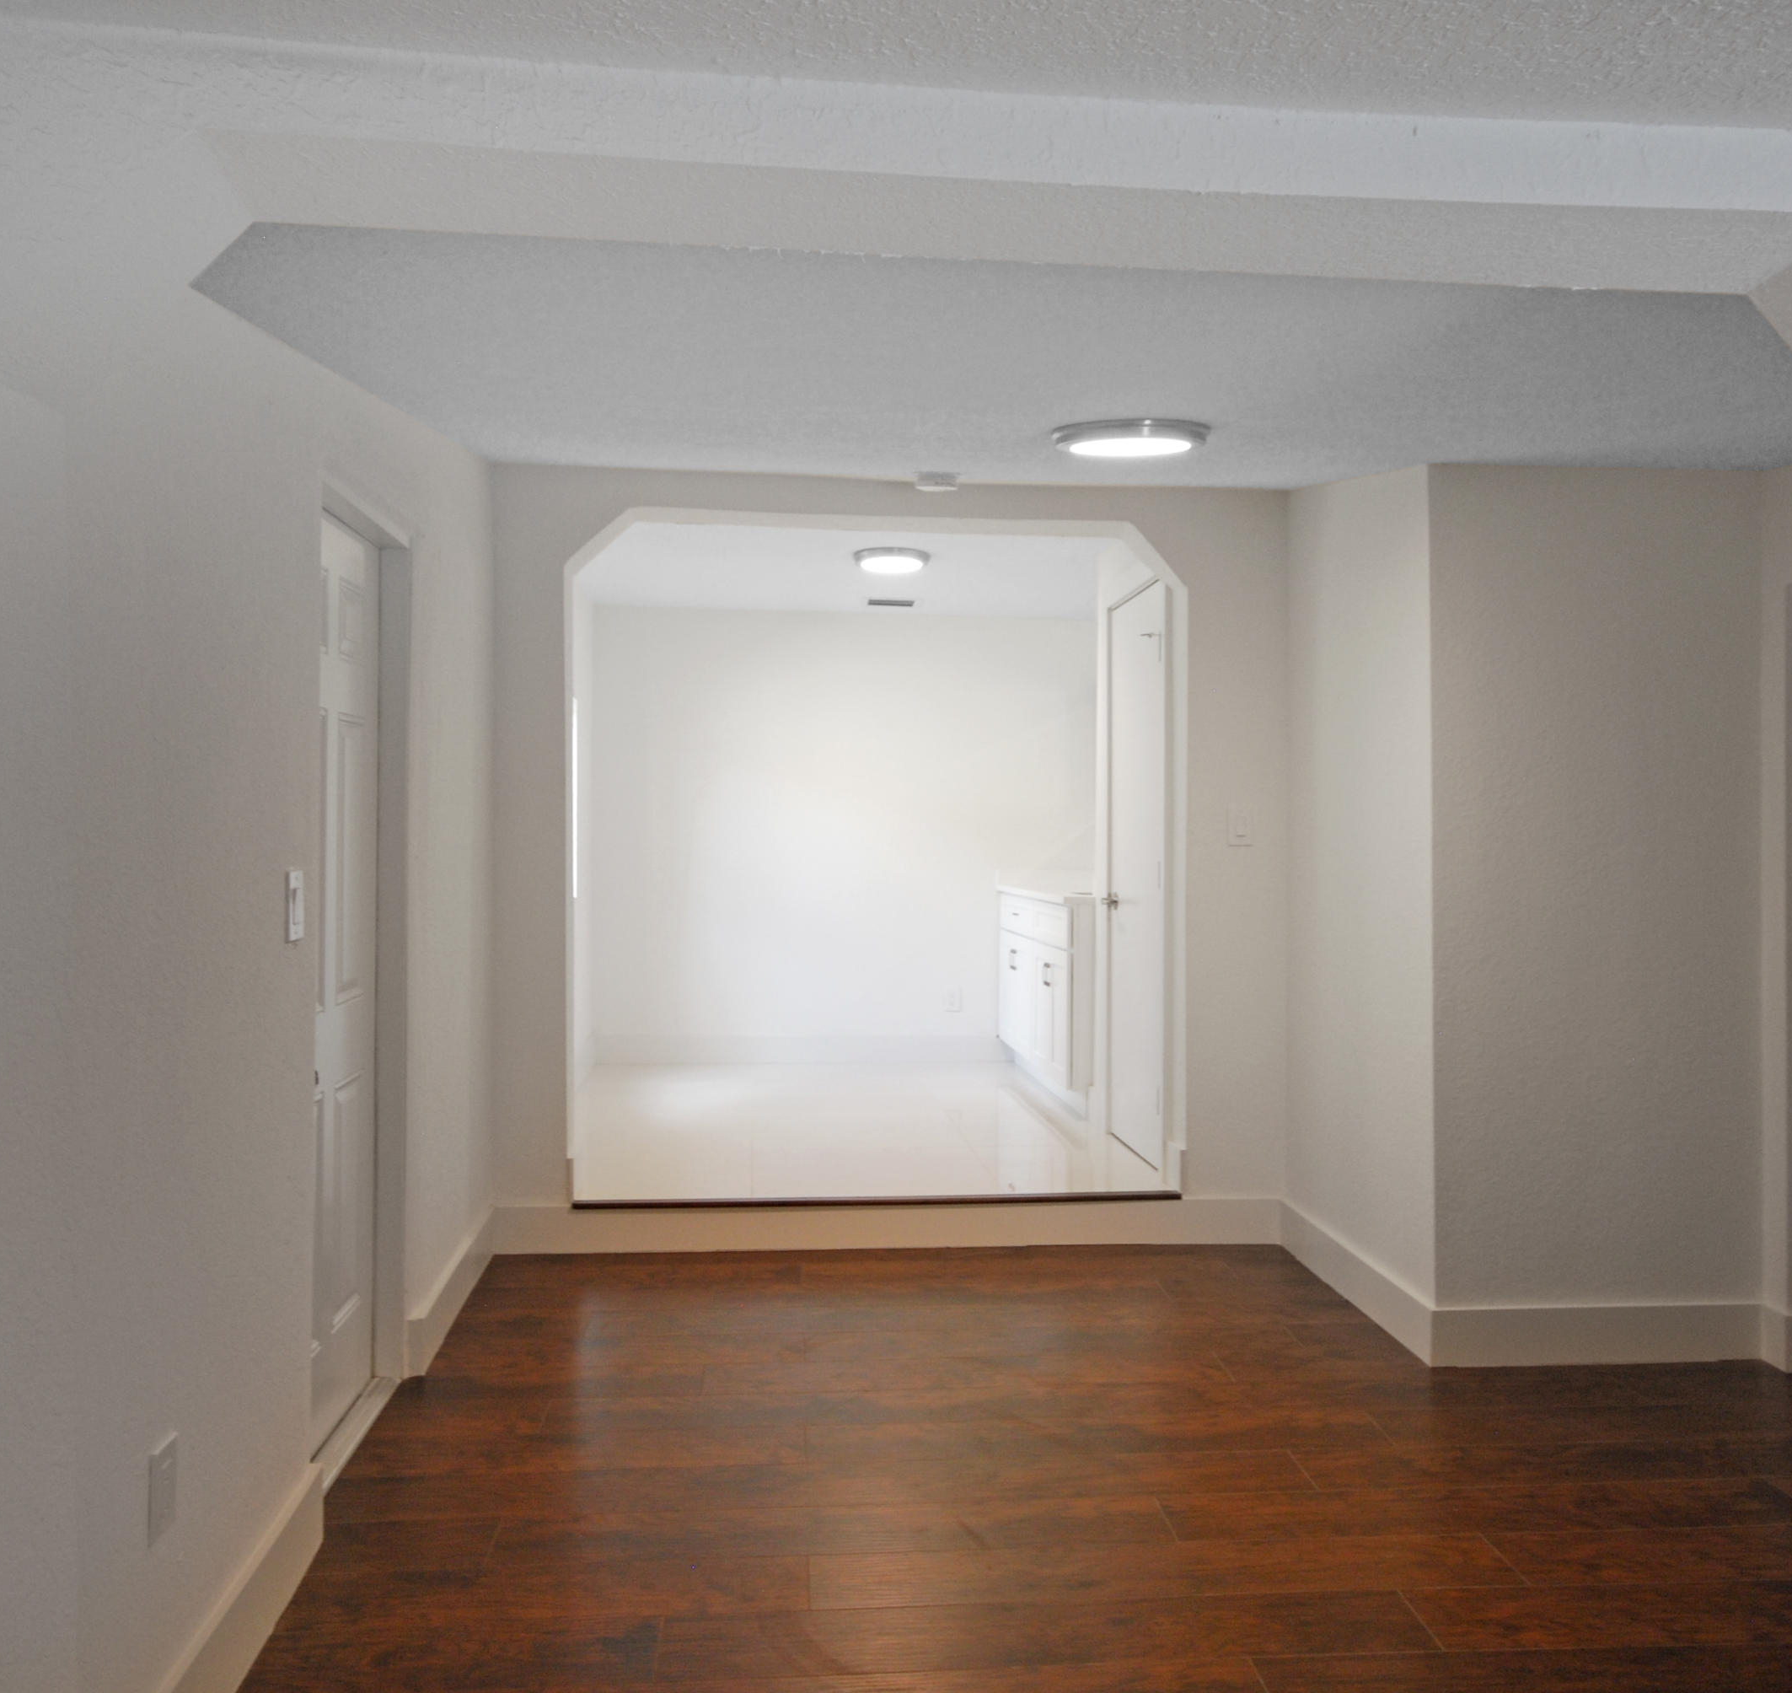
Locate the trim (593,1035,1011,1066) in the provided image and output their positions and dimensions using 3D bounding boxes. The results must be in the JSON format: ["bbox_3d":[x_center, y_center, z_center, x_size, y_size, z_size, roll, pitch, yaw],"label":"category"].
[{"bbox_3d":[-0.468,1.057,7.668,2.184,0.141,0.018,0,0,-5],"label":"trim"}]

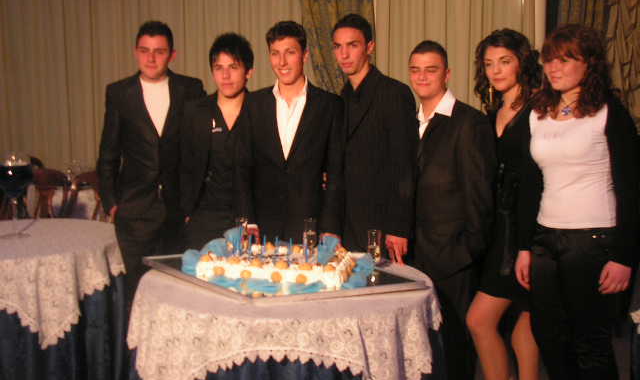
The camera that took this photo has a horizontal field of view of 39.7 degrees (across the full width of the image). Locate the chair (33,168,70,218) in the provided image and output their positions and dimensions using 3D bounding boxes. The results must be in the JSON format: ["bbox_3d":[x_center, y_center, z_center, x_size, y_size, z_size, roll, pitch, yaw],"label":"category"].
[{"bbox_3d":[-1.800,0.310,5.840,0.420,0.920,0.460,0,8,0],"label":"chair"}]

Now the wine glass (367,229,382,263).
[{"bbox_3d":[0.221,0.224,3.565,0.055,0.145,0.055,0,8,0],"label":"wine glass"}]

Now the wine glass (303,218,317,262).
[{"bbox_3d":[-0.036,0.205,3.386,0.055,0.170,0.055,0,8,0],"label":"wine glass"}]

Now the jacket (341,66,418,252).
[{"bbox_3d":[0.234,-0.144,3.814,0.470,0.810,0.290,3,8,25],"label":"jacket"}]

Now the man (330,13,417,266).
[{"bbox_3d":[0.232,0.143,3.852,0.490,1.770,0.320,3,8,25],"label":"man"}]

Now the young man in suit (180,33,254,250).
[{"bbox_3d":[-0.434,0.150,4.034,0.490,1.710,0.310,-1,8,-5],"label":"young man in suit"}]

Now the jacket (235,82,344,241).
[{"bbox_3d":[-0.134,-0.145,3.894,0.490,0.750,0.280,0,8,3],"label":"jacket"}]

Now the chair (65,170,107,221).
[{"bbox_3d":[-1.510,0.315,5.841,0.420,0.910,0.460,0,8,0],"label":"chair"}]

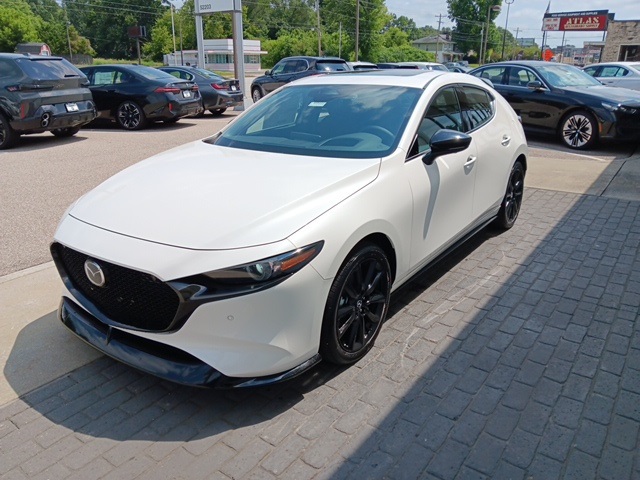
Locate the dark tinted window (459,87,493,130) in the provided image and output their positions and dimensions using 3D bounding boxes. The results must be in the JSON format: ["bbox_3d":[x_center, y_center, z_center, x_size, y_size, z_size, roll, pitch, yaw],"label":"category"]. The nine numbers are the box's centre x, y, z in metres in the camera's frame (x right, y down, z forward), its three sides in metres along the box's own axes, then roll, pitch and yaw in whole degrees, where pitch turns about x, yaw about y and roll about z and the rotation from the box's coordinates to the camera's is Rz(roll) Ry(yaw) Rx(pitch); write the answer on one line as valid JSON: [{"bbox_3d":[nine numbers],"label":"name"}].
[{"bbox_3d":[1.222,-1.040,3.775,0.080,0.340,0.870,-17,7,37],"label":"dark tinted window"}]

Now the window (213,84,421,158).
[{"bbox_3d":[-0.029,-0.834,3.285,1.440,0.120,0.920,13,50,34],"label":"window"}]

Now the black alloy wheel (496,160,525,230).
[{"bbox_3d":[1.747,-0.429,4.575,0.220,0.650,0.650,14,24,34],"label":"black alloy wheel"}]

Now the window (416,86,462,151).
[{"bbox_3d":[0.791,-0.826,3.213,0.080,0.390,0.970,-17,5,40],"label":"window"}]

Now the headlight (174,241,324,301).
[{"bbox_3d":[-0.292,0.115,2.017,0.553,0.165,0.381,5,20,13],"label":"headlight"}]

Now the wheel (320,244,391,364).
[{"bbox_3d":[0.138,0.305,2.495,0.225,0.650,0.650,13,23,34],"label":"wheel"}]

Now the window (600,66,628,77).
[{"bbox_3d":[10.844,-6.204,17.700,0.950,0.360,0.140,5,20,13],"label":"window"}]

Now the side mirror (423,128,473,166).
[{"bbox_3d":[0.777,-0.571,2.921,0.230,0.190,0.180,13,23,34],"label":"side mirror"}]

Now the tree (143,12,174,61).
[{"bbox_3d":[-26.206,-33.021,78.000,5.200,7.200,5.200,-8,21,-20],"label":"tree"}]

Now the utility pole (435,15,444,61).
[{"bbox_3d":[20.126,-32.718,81.702,1.700,10.300,0.400,4,20,12],"label":"utility pole"}]

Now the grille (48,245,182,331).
[{"bbox_3d":[-0.980,0.208,2.231,0.930,0.310,0.150,14,24,34],"label":"grille"}]

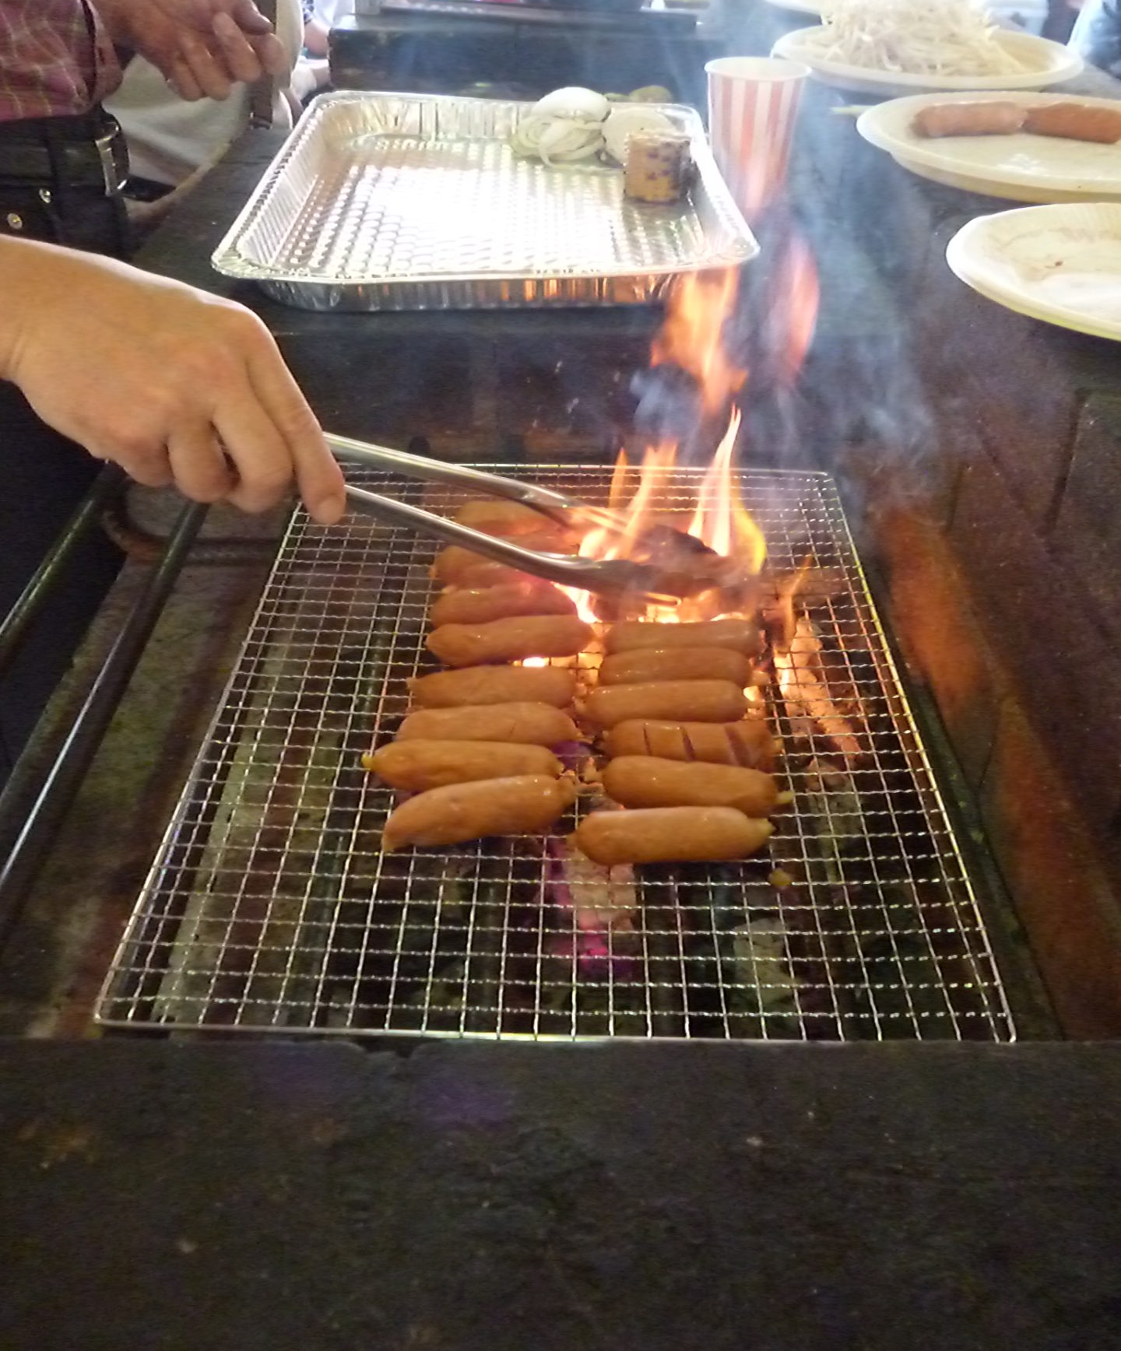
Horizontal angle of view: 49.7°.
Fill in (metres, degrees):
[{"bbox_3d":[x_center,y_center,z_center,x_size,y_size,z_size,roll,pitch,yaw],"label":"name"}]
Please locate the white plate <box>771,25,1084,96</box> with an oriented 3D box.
[{"bbox_3d":[0.314,-0.526,1.046,0.258,0.026,0.258,0,38,0],"label":"white plate"}]

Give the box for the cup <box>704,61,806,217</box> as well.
[{"bbox_3d":[0.121,-0.339,0.764,0.065,0.081,0.065,0,38,0],"label":"cup"}]

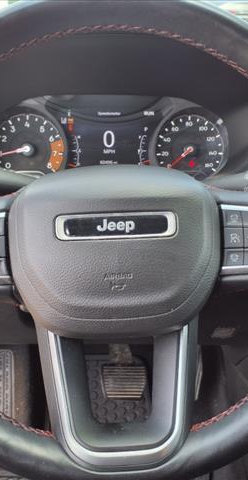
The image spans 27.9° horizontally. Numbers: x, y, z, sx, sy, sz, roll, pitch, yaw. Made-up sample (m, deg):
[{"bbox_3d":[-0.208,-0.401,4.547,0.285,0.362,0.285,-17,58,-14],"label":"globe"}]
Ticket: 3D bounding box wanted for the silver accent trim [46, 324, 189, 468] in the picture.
[{"bbox_3d":[-0.004,0.117,0.378,0.103,0.103,0.022,-2,-7,-1],"label":"silver accent trim"}]

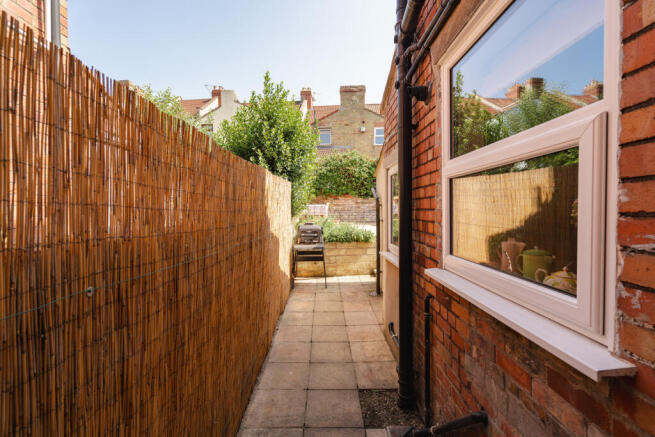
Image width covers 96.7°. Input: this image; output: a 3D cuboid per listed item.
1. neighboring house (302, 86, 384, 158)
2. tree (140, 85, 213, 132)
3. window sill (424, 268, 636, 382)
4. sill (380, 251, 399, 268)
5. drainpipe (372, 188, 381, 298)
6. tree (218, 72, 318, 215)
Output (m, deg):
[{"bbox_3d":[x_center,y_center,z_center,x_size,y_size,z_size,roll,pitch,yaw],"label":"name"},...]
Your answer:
[{"bbox_3d":[1.750,-4.900,23.500,6.800,8.400,7.000,0,2,0],"label":"neighboring house"},{"bbox_3d":[-4.500,-1.650,8.700,2.400,4.000,2.300,0,2,0],"label":"tree"},{"bbox_3d":[0.765,0.385,1.360,0.165,0.035,1.250,0,2,-1],"label":"window sill"},{"bbox_3d":[0.720,0.445,3.120,0.130,0.040,1.050,0,2,-1],"label":"sill"},{"bbox_3d":[0.865,0.420,5.050,0.110,1.870,0.090,0,2,-1],"label":"drainpipe"},{"bbox_3d":[-1.480,-1.500,7.300,2.500,4.100,2.400,0,2,0],"label":"tree"}]

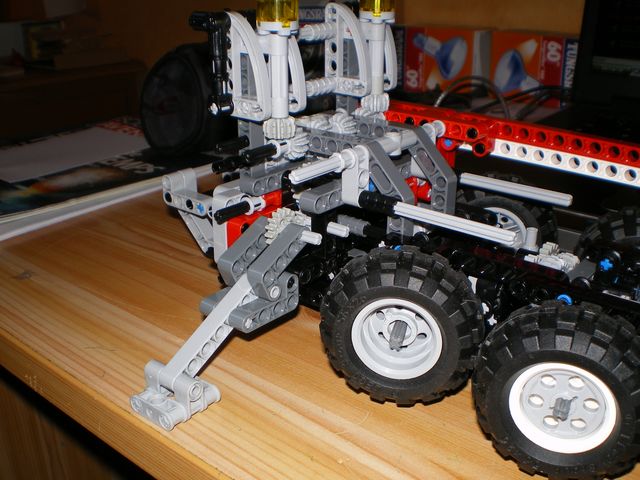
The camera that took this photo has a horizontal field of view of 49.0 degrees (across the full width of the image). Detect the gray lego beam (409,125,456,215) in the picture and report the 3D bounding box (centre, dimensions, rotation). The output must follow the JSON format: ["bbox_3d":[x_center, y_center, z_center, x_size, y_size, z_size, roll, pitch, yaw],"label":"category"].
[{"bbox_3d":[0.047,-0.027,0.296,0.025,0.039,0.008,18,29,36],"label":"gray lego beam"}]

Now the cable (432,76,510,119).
[{"bbox_3d":[0.141,-0.131,0.650,0.066,0.042,0.028,0,23,0],"label":"cable"}]

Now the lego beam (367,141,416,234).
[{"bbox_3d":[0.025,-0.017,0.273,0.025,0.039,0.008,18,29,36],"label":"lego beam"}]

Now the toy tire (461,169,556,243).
[{"bbox_3d":[0.085,-0.004,0.340,0.056,0.056,0.026,8,24,18],"label":"toy tire"}]

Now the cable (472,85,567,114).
[{"bbox_3d":[0.195,-0.136,0.680,0.086,0.029,0.030,0,23,0],"label":"cable"}]

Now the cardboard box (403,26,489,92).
[{"bbox_3d":[0.134,-0.206,0.791,0.101,0.068,0.068,8,24,18],"label":"cardboard box"}]

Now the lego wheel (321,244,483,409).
[{"bbox_3d":[0.029,0.032,0.255,0.056,0.056,0.026,6,24,14],"label":"lego wheel"}]

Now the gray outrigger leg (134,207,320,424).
[{"bbox_3d":[-0.032,0.026,0.265,0.029,0.059,0.082,18,29,36],"label":"gray outrigger leg"}]

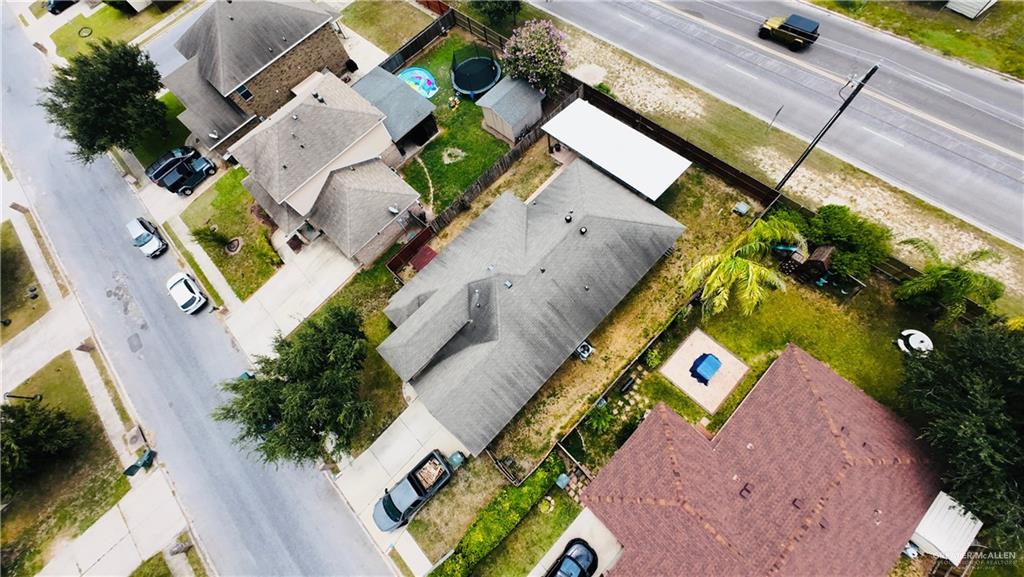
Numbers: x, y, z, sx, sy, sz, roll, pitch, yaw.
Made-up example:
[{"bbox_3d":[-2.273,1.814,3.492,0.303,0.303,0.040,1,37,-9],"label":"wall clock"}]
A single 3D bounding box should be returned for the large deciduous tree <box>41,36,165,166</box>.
[{"bbox_3d":[-34.996,-16.028,28.906,8.600,6.600,10.000,41,80,19],"label":"large deciduous tree"}]

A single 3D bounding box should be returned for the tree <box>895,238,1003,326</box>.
[{"bbox_3d":[24.993,-0.433,19.170,4.800,3.700,4.800,-2,70,7],"label":"tree"}]

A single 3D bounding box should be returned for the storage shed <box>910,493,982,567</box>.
[{"bbox_3d":[21.465,12.044,17.175,2.150,2.350,2.600,42,81,18],"label":"storage shed"}]

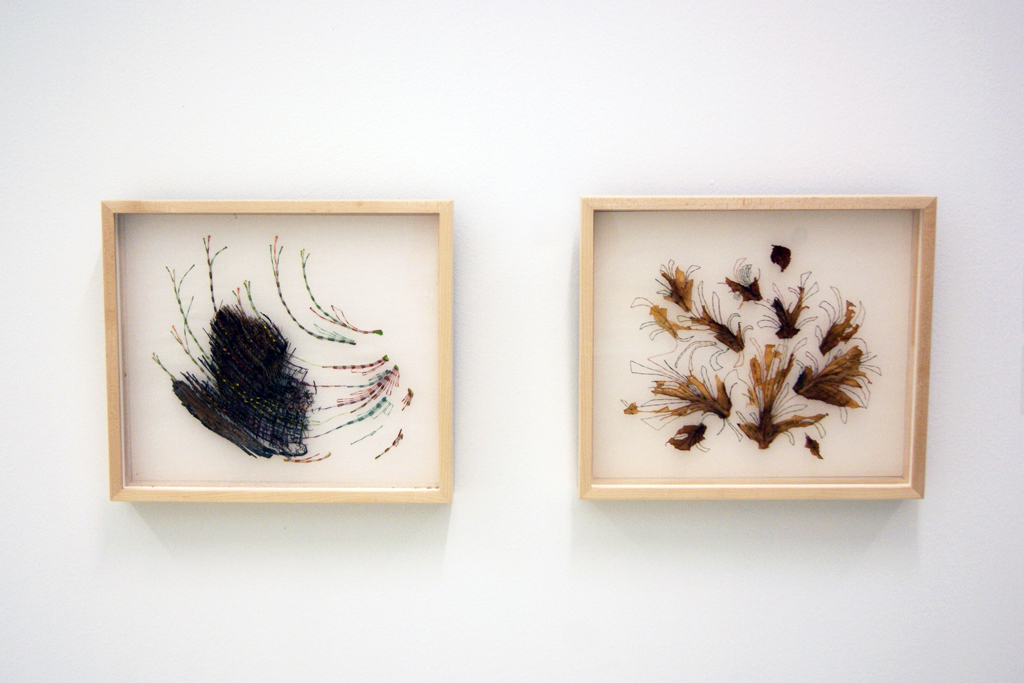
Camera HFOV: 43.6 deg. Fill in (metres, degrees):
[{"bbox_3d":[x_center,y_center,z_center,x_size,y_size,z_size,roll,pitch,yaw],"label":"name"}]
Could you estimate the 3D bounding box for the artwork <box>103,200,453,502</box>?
[{"bbox_3d":[-0.275,0.012,1.532,0.410,0.358,0.043,0,7,1],"label":"artwork"}]

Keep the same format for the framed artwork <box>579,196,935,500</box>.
[{"bbox_3d":[0.286,0.009,1.526,0.410,0.358,0.043,0,7,1],"label":"framed artwork"}]

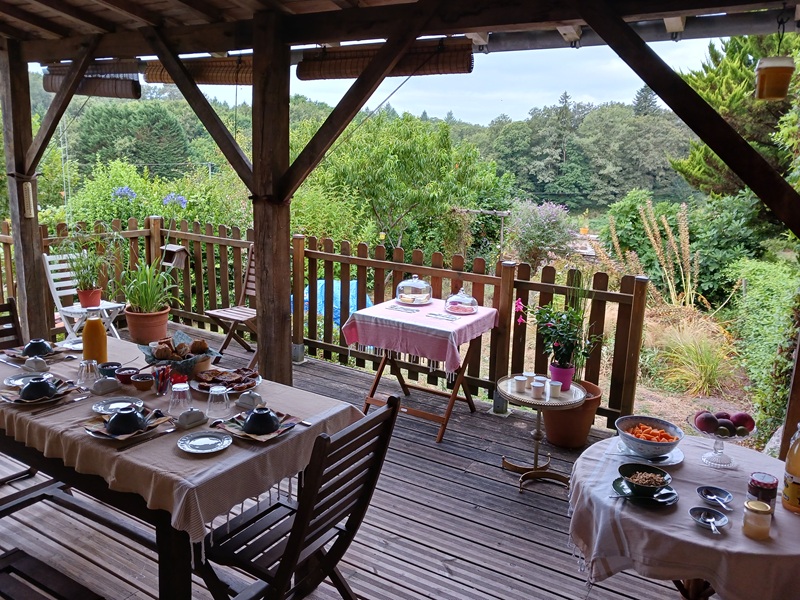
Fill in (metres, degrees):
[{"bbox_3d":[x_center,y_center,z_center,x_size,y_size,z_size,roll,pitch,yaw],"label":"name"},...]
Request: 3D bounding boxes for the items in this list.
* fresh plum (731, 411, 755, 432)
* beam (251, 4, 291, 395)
[{"bbox_3d":[1.129,0.402,2.055,0.069,0.066,0.069,2,12,0],"label":"fresh plum"},{"bbox_3d":[-0.763,-0.402,3.799,0.155,2.516,0.155,9,14,29],"label":"beam"}]

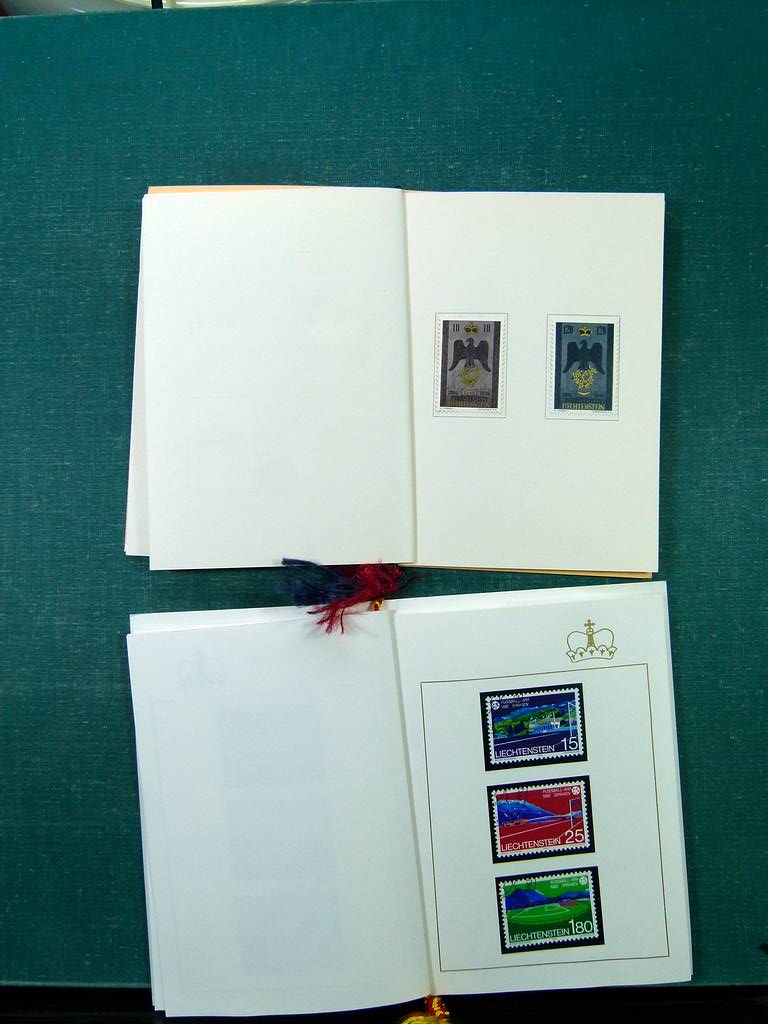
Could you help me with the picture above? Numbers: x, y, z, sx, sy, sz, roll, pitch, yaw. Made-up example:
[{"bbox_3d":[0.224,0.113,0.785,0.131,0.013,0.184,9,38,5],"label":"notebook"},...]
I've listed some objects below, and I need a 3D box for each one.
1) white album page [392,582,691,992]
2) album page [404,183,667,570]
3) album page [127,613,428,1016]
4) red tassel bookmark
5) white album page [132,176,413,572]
[{"bbox_3d":[0.062,0.107,0.288,0.103,0.005,0.151,-4,88,0],"label":"white album page"},{"bbox_3d":[0.059,-0.052,0.292,0.099,0.005,0.148,1,88,0],"label":"album page"},{"bbox_3d":[-0.040,0.115,0.286,0.102,0.007,0.147,-5,88,0],"label":"album page"},{"bbox_3d":[-0.015,0.033,0.288,0.048,0.011,0.028,0,88,0],"label":"red tassel bookmark"},{"bbox_3d":[-0.042,-0.052,0.292,0.103,0.006,0.147,-2,88,0],"label":"white album page"}]

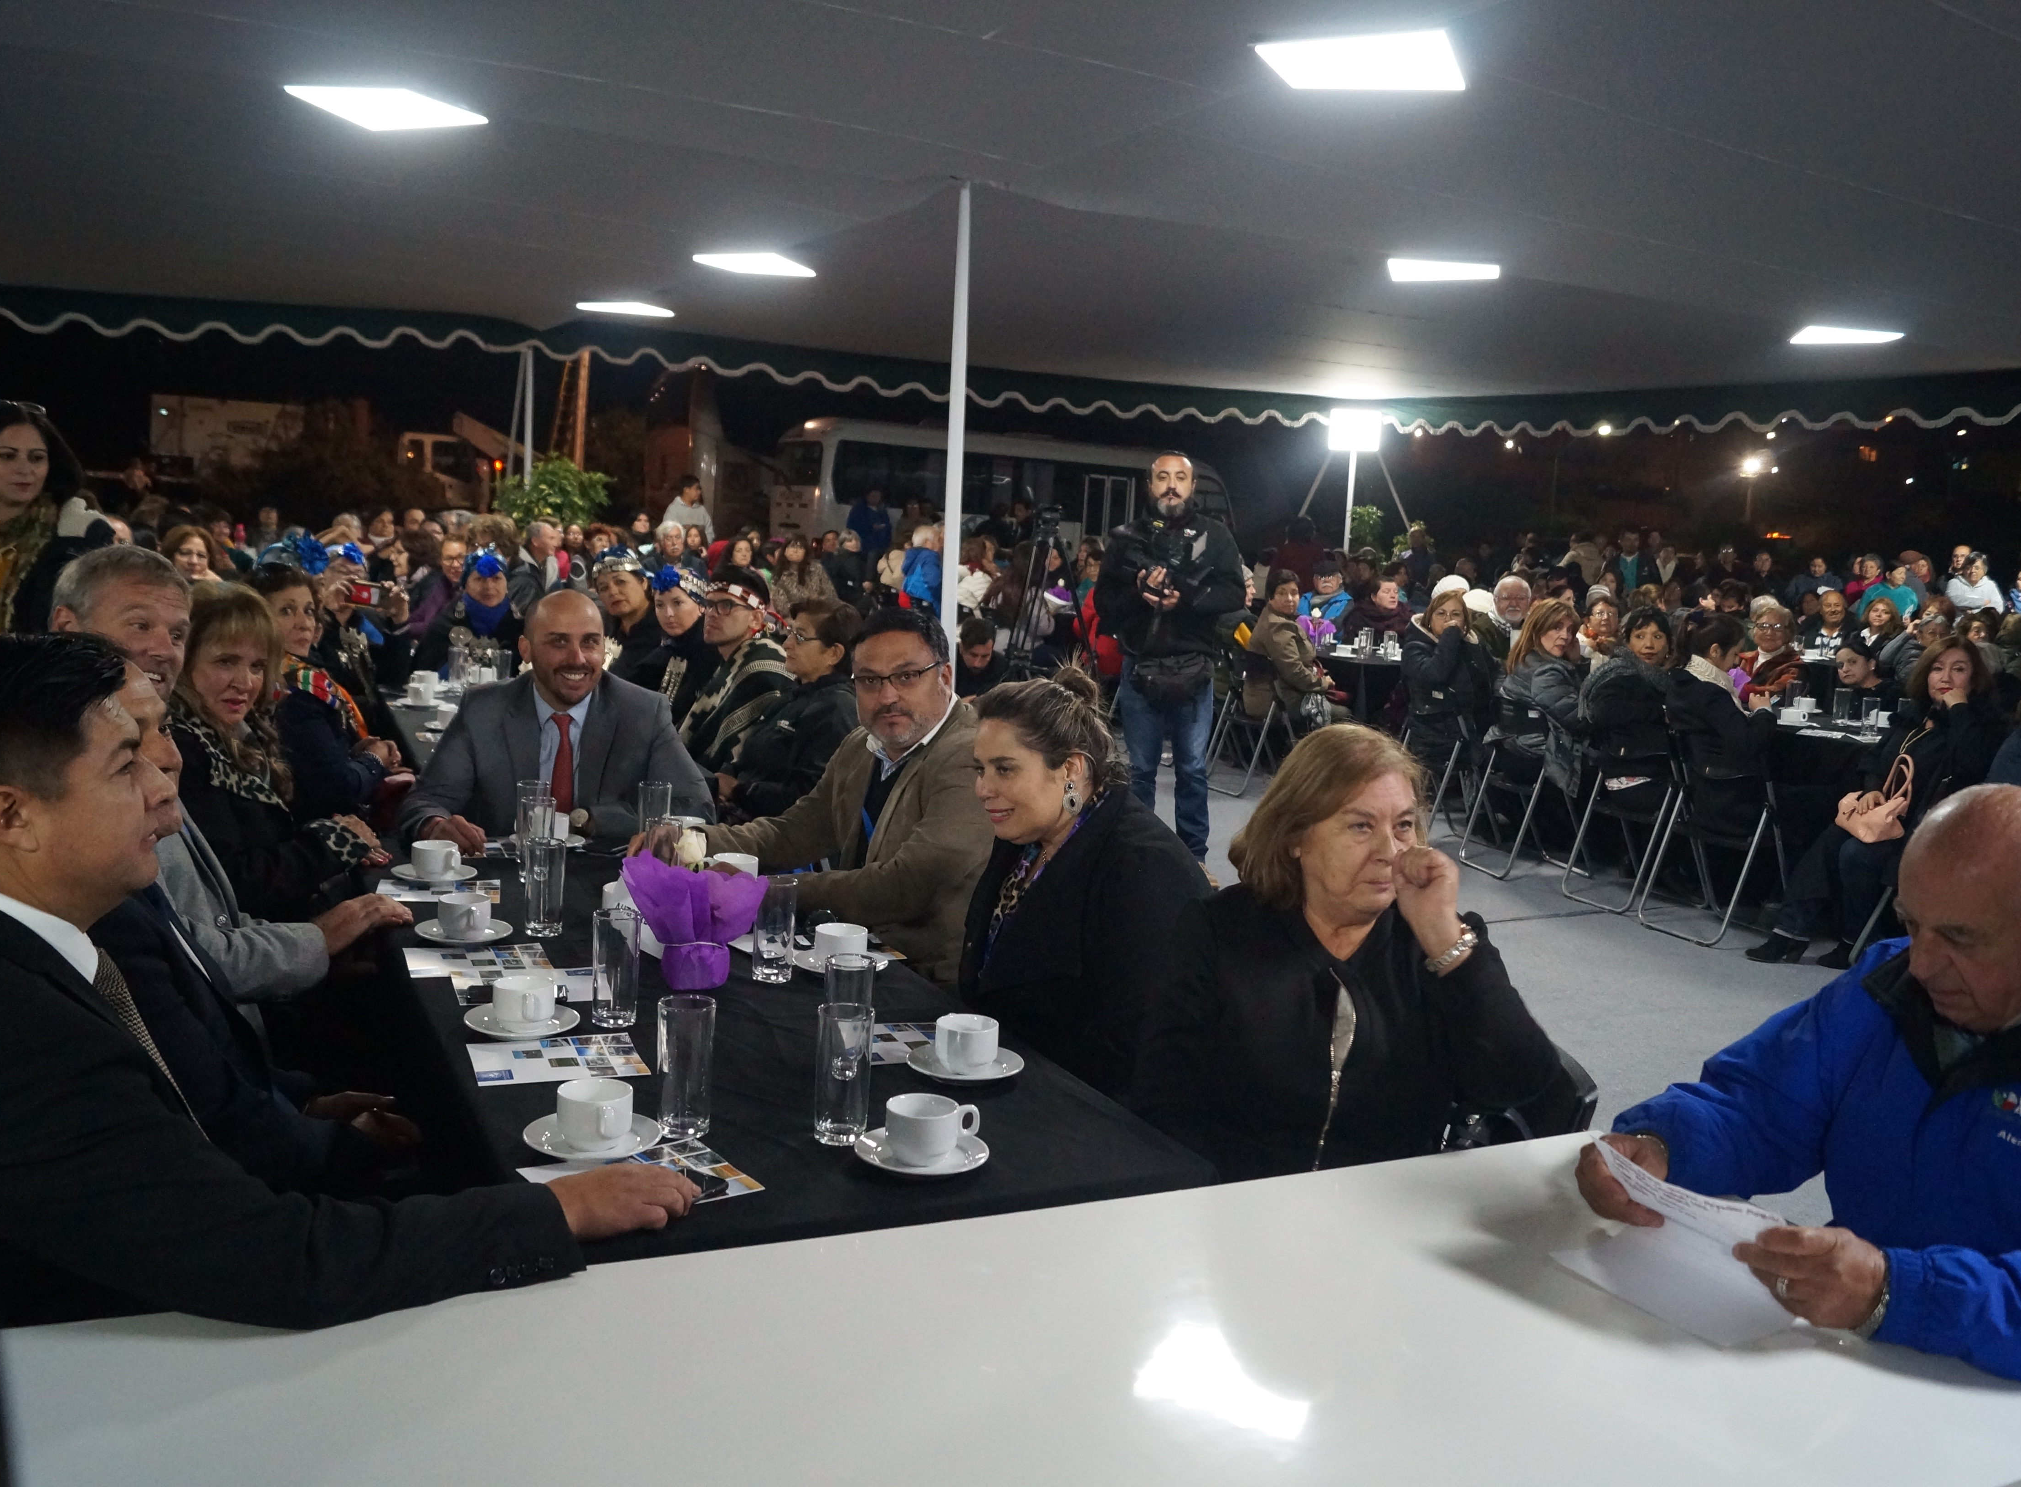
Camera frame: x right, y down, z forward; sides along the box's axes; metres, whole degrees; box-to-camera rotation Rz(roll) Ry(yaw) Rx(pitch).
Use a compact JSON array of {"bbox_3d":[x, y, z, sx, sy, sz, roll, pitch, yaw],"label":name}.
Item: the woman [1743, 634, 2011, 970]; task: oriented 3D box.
[{"bbox_3d":[3.245,0.184,6.177,0.820,1.173,0.500,-1,9,-28],"label":"woman"}]

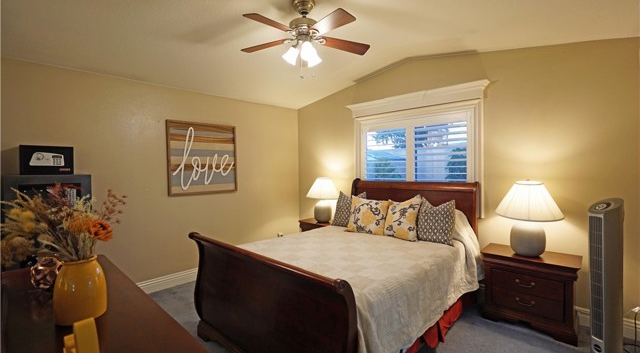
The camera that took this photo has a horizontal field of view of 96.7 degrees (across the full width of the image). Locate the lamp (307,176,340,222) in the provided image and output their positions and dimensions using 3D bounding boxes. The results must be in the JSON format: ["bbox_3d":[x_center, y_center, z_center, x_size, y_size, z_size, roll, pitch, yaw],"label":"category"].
[{"bbox_3d":[0.050,0.345,4.181,0.475,0.660,0.475,-1,2,0],"label":"lamp"}]

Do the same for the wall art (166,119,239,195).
[{"bbox_3d":[-1.486,-0.235,3.696,0.035,0.911,0.905,1,3,44],"label":"wall art"}]

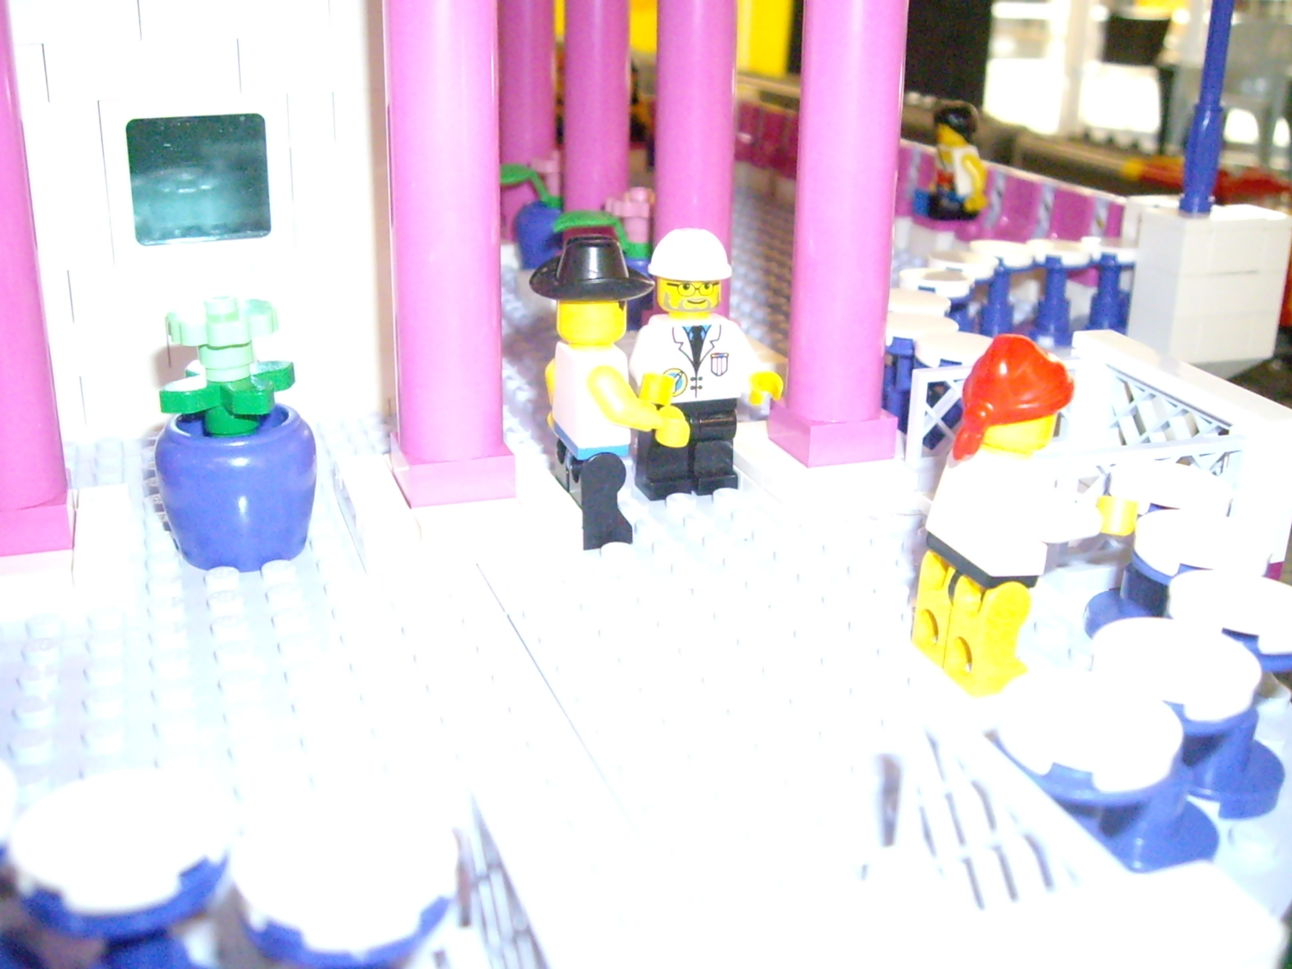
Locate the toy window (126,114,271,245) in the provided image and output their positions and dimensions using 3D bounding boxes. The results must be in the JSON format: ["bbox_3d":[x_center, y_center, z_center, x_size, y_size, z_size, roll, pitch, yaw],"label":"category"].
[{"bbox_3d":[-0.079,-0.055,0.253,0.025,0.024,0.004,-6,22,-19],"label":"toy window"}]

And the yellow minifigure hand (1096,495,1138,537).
[{"bbox_3d":[0.055,0.003,0.167,0.006,0.005,0.005,-6,22,-19],"label":"yellow minifigure hand"}]

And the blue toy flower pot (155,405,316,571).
[{"bbox_3d":[-0.059,0.000,0.206,0.022,0.020,0.022,-6,22,-19],"label":"blue toy flower pot"}]

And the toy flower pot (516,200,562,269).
[{"bbox_3d":[-0.025,-0.067,0.393,0.022,0.020,0.022,1,21,-1],"label":"toy flower pot"}]

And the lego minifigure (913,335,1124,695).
[{"bbox_3d":[0.045,0.002,0.174,0.021,0.043,0.024,-6,22,-19],"label":"lego minifigure"}]

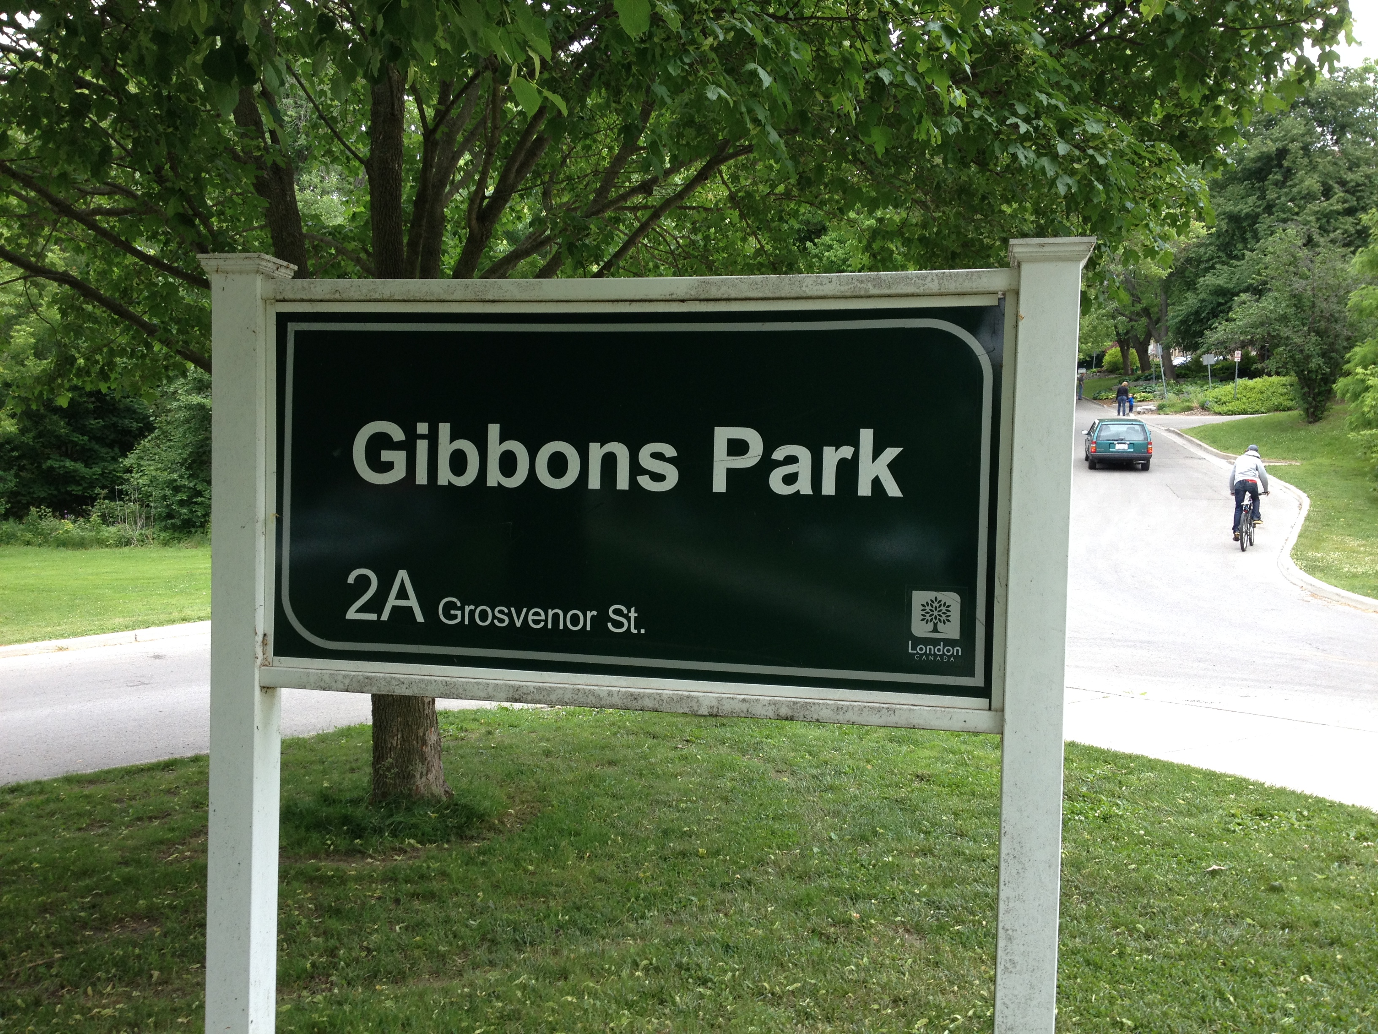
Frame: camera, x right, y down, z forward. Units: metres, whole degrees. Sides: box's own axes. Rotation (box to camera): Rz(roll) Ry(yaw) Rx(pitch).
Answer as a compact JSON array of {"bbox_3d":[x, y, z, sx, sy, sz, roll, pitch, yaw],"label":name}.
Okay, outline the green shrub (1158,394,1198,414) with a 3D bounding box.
[{"bbox_3d":[22.907,-5.288,65.300,1.800,0.850,1.300,2,2,17],"label":"green shrub"}]

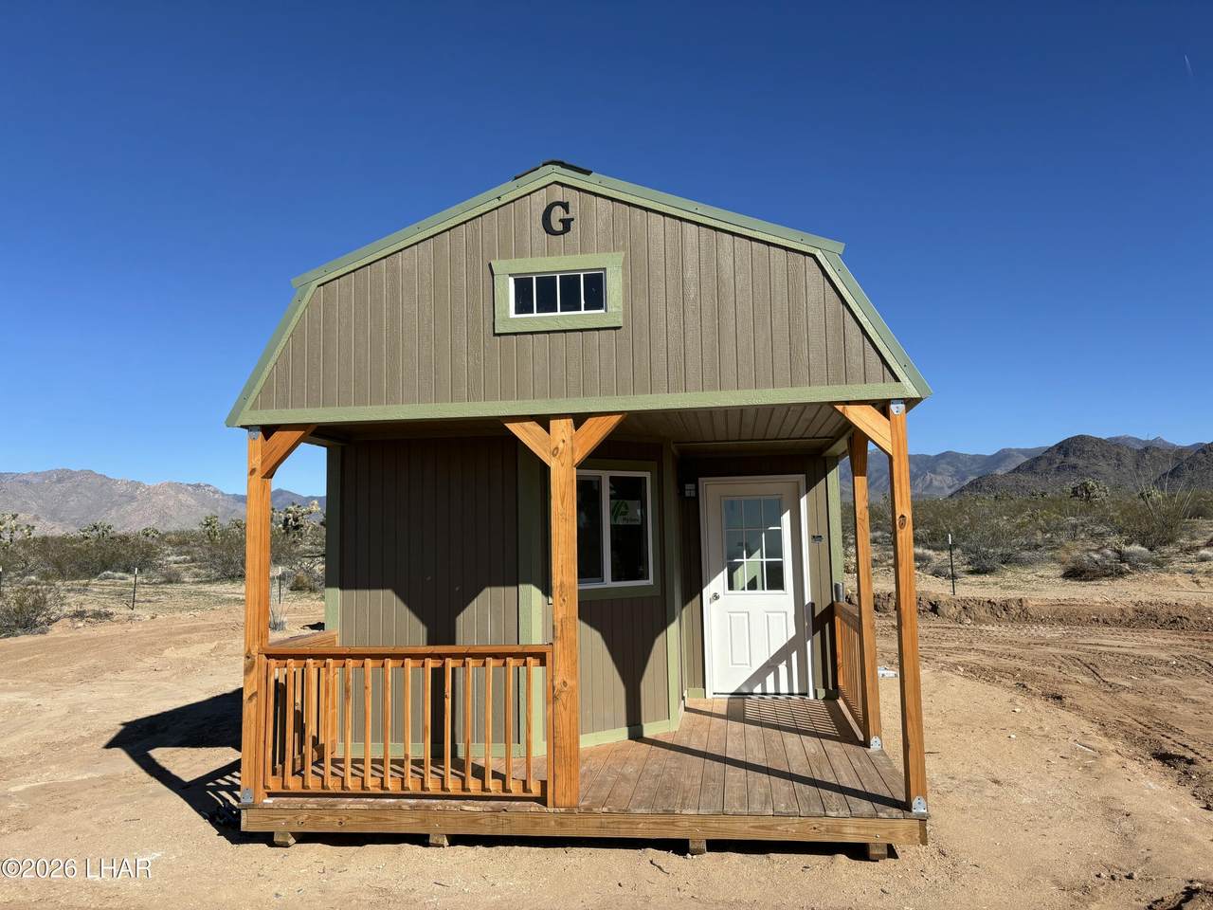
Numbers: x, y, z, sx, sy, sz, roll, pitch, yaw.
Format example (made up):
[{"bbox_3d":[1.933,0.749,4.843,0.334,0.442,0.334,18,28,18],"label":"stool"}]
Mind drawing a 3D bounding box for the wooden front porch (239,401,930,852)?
[{"bbox_3d":[-0.005,1.159,7.101,3.985,2.490,3.680,-2,-6,7],"label":"wooden front porch"}]

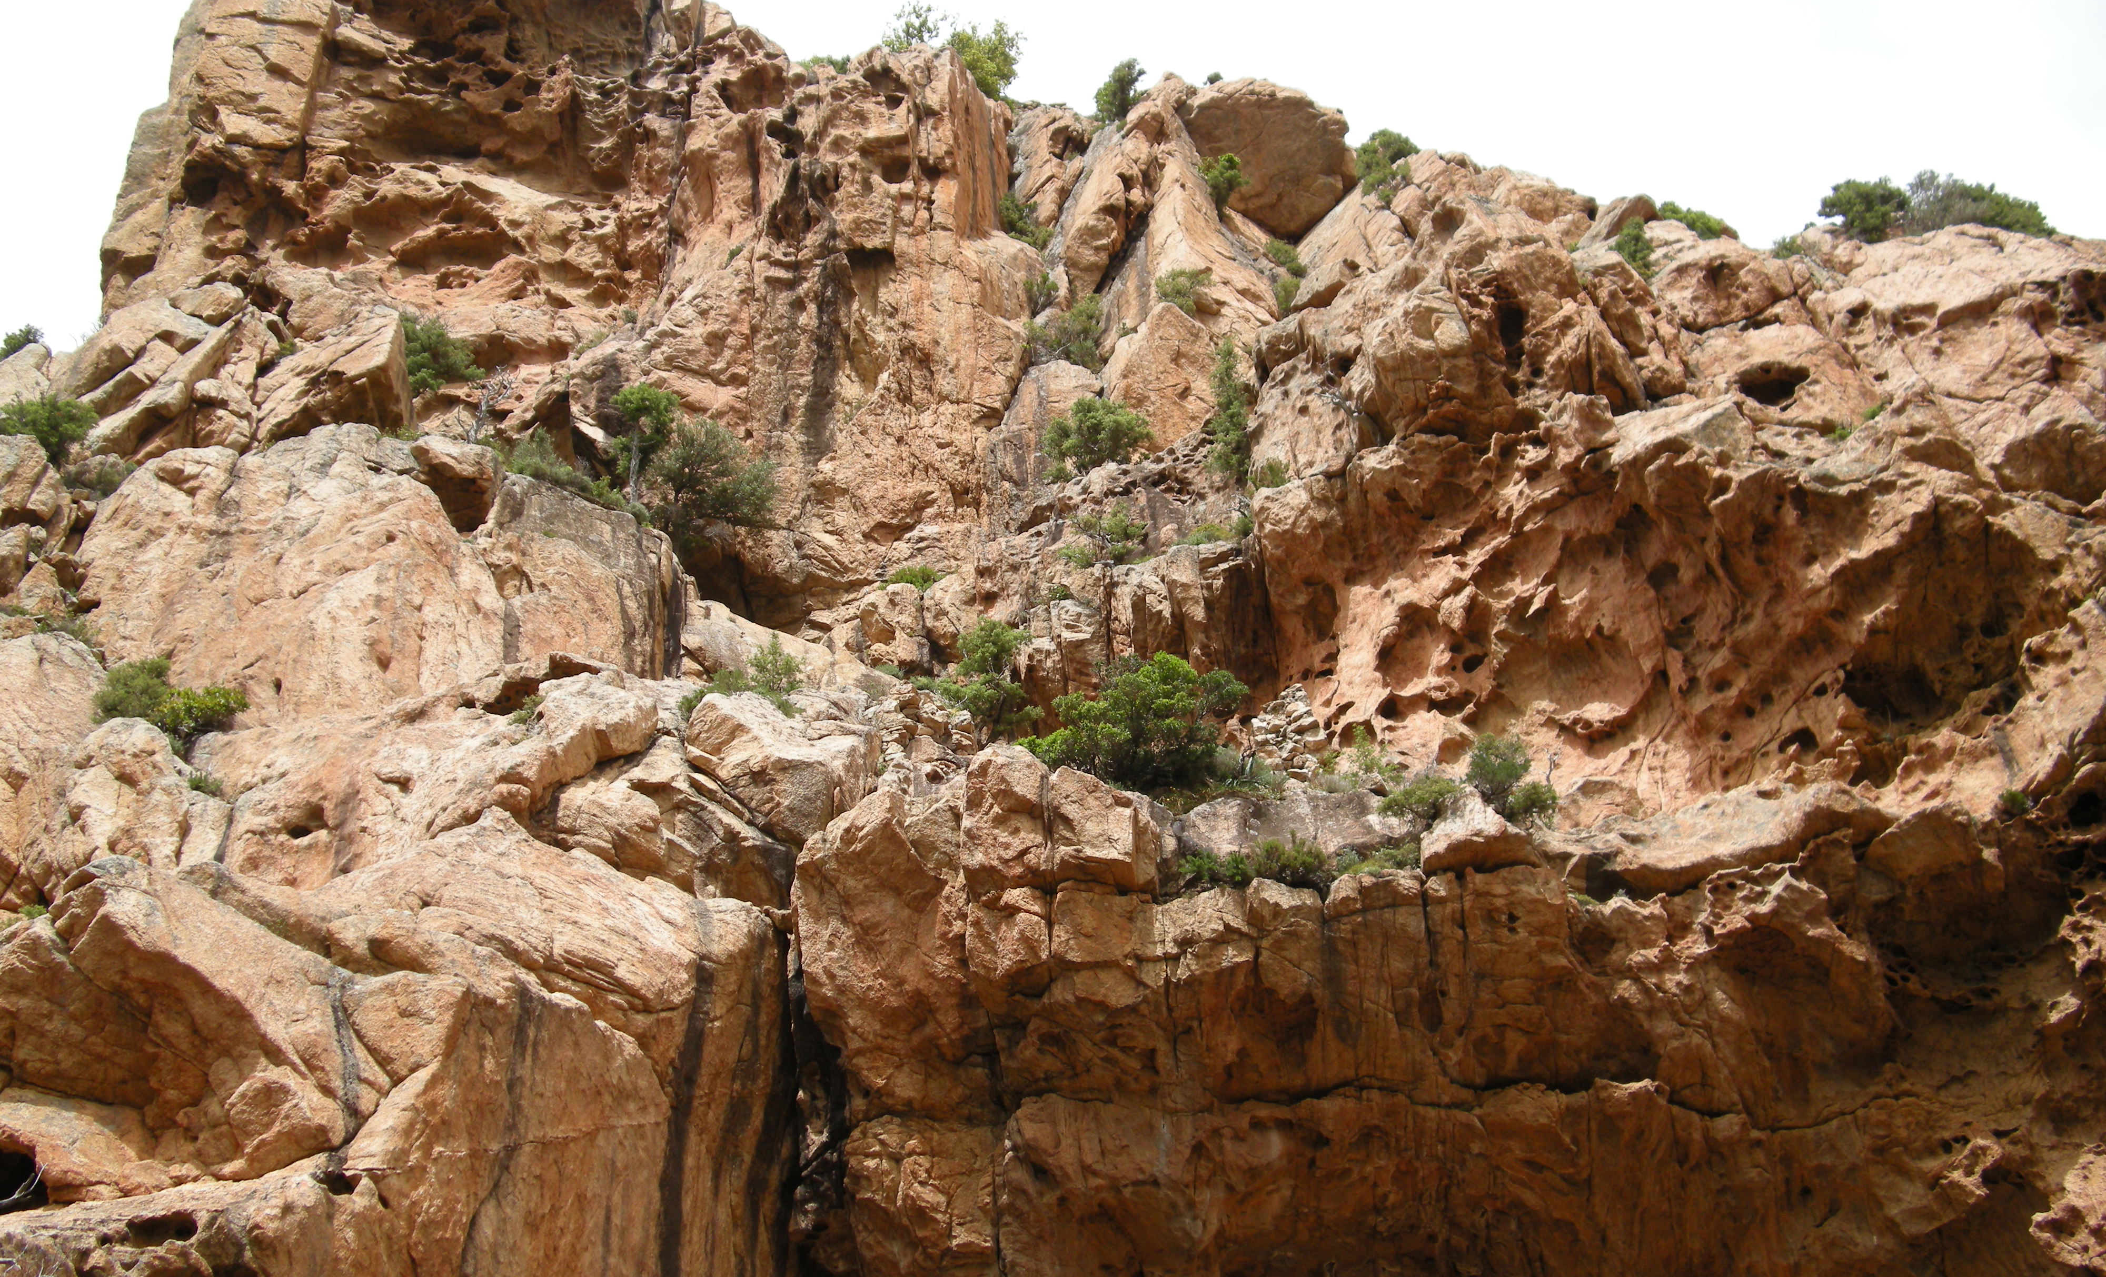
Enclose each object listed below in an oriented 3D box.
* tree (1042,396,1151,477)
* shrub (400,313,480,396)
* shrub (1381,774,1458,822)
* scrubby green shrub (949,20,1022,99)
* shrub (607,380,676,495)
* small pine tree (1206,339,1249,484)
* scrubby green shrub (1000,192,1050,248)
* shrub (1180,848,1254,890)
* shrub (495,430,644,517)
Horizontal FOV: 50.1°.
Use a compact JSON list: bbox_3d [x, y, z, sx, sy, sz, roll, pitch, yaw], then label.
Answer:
[{"bbox_3d":[0.865,-4.107,45.500,2.162,1.520,1.837,0,-22,0],"label":"tree"},{"bbox_3d":[-10.890,-5.043,40.000,1.460,1.310,1.320,0,-27,0],"label":"shrub"},{"bbox_3d":[5.868,2.552,36.000,1.237,0.724,1.051,0,-22,0],"label":"shrub"},{"bbox_3d":[-1.648,-14.090,55.000,1.809,2.121,1.628,0,-22,0],"label":"scrubby green shrub"},{"bbox_3d":[-7.735,-3.774,42.500,1.336,2.273,1.269,0,-22,0],"label":"shrub"},{"bbox_3d":[3.486,-4.555,45.000,0.888,3.221,0.888,0,-22,0],"label":"small pine tree"},{"bbox_3d":[-0.561,-8.633,46.500,1.090,1.100,0.980,0,-27,0],"label":"scrubby green shrub"},{"bbox_3d":[2.229,3.165,30.500,1.000,0.560,0.750,0,-27,0],"label":"shrub"},{"bbox_3d":[-7.723,-2.605,36.000,2.260,1.220,1.360,0,-27,0],"label":"shrub"}]

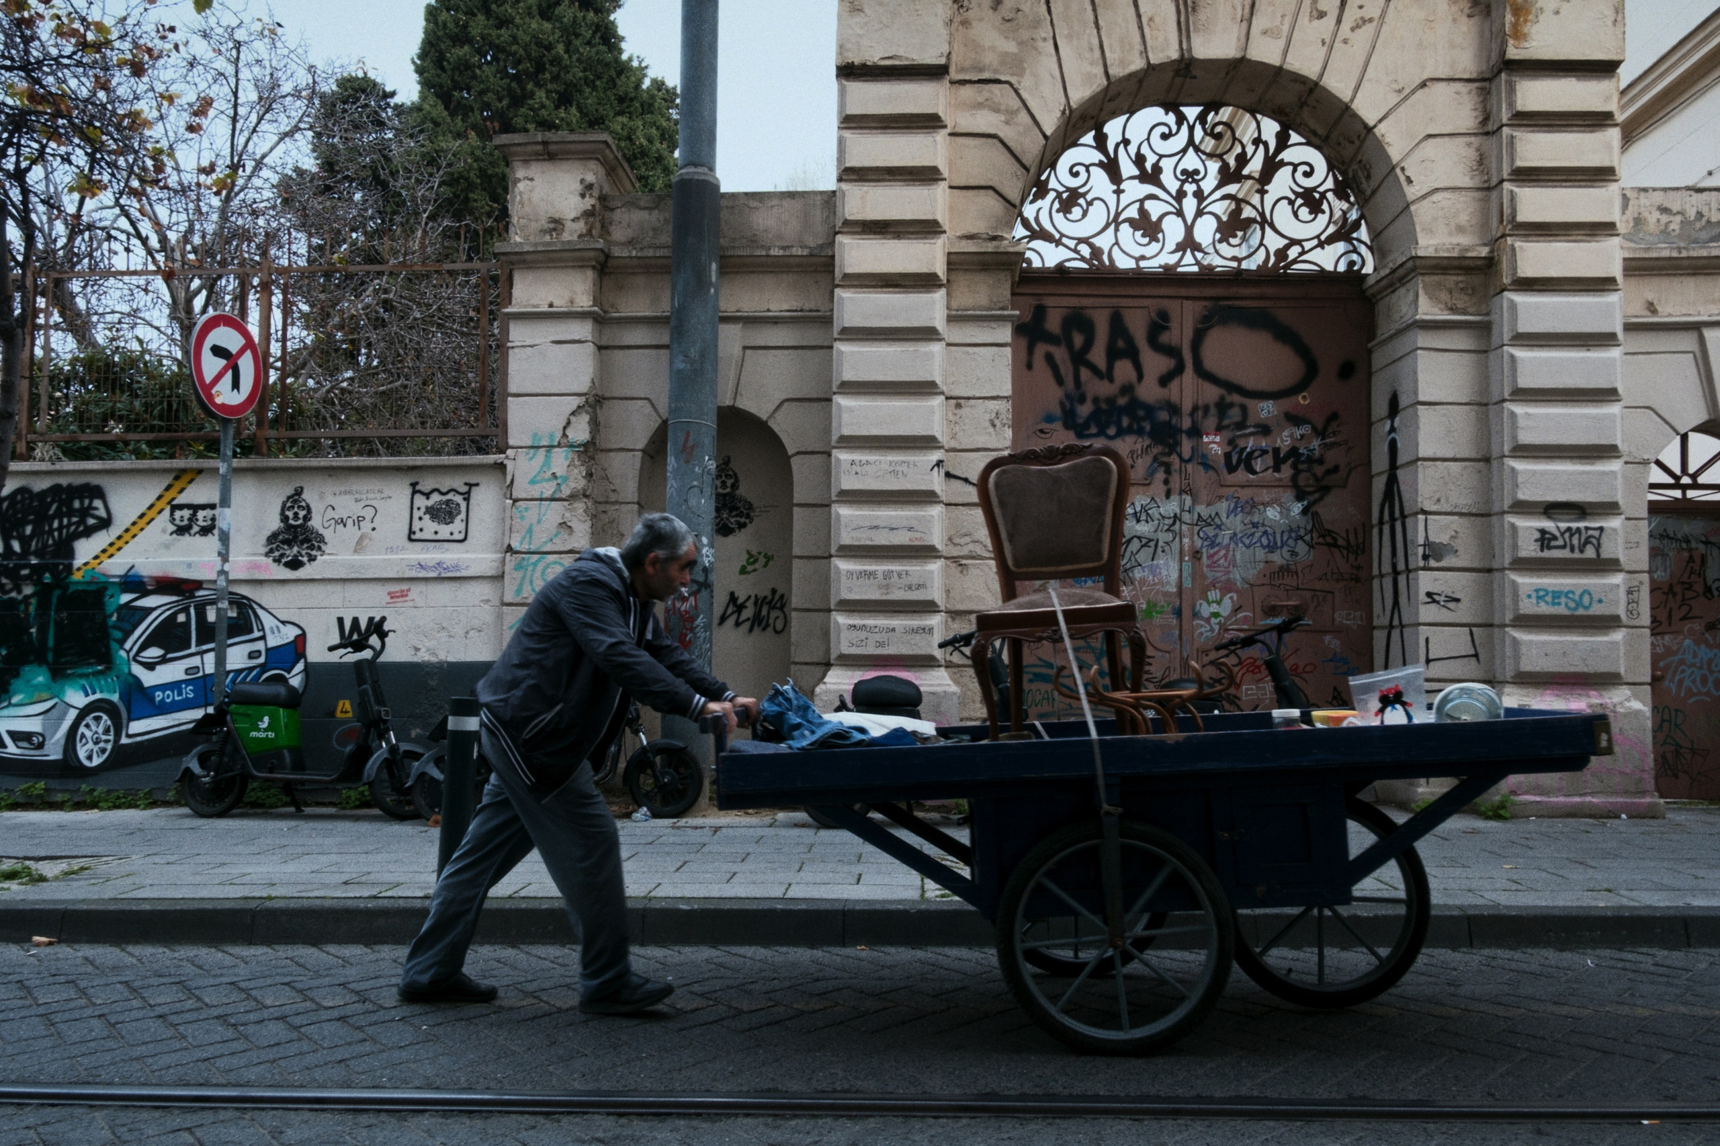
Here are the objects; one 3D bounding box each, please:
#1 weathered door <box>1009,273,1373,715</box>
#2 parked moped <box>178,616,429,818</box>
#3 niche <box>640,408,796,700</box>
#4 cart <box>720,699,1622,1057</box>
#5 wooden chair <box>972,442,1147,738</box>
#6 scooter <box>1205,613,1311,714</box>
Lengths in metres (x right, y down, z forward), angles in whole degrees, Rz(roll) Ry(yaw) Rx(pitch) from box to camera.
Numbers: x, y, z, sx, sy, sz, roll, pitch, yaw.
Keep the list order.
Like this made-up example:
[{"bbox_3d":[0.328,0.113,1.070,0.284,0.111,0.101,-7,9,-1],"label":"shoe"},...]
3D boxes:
[{"bbox_3d":[1.935,-0.223,6.760,2.162,3.075,0.132,1,-2,3],"label":"weathered door"},{"bbox_3d":[-3.015,0.792,6.242,1.391,1.096,0.589,1,-2,0],"label":"parked moped"},{"bbox_3d":[-0.799,0.137,6.476,0.853,2.081,0.355,1,-2,3],"label":"niche"},{"bbox_3d":[0.863,0.944,3.705,2.568,0.995,0.893,-3,-3,2],"label":"cart"},{"bbox_3d":[0.650,0.069,3.725,0.518,0.995,0.558,-3,-3,10],"label":"wooden chair"},{"bbox_3d":[1.979,0.761,6.212,1.391,1.086,0.589,2,-3,-32],"label":"scooter"}]

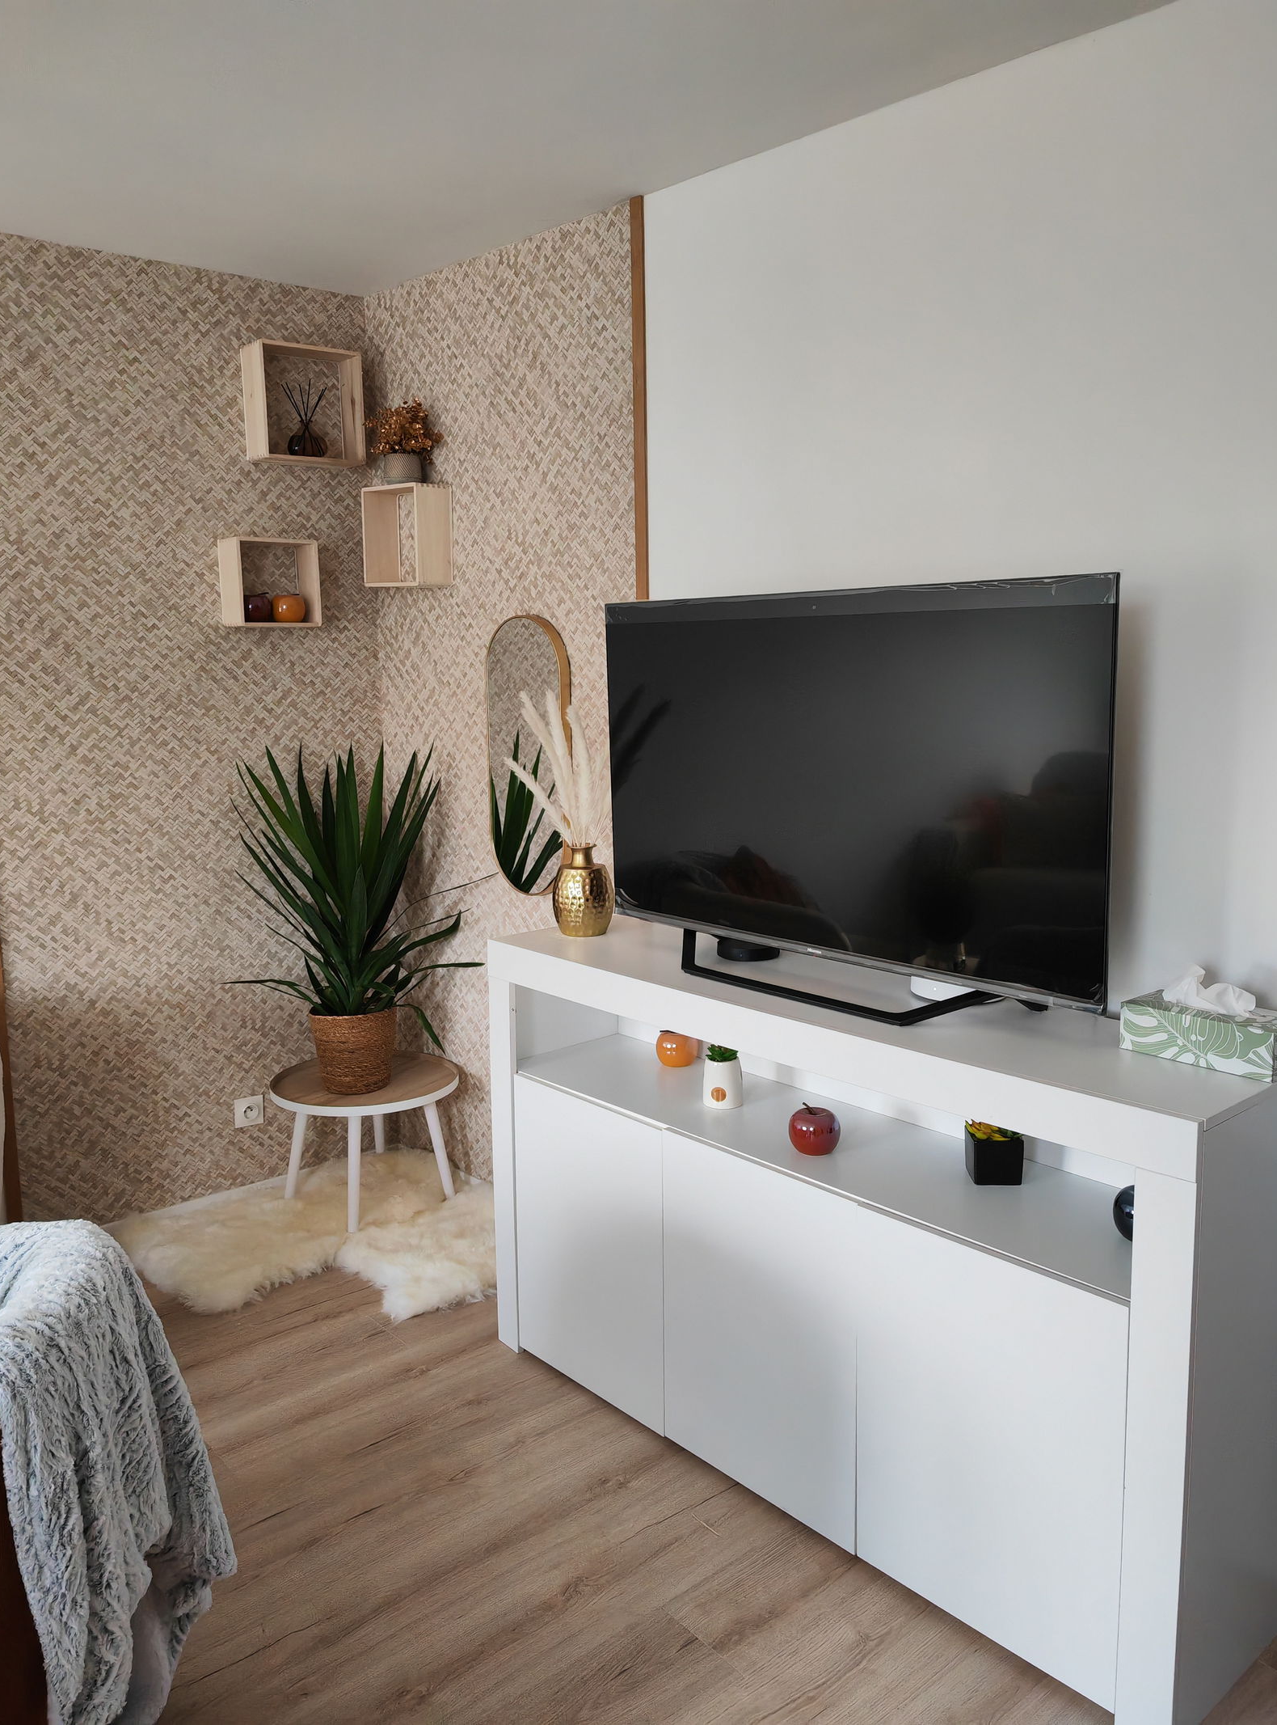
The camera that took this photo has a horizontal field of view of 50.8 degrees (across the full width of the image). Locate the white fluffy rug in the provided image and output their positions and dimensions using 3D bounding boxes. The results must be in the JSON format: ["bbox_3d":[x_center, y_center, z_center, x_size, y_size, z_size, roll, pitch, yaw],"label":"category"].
[{"bbox_3d":[-0.755,0.965,3.490,0.930,0.080,1.040,-9,13,-42],"label":"white fluffy rug"}]

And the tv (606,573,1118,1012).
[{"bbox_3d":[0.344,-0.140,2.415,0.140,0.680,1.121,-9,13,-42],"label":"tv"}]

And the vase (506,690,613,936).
[{"bbox_3d":[-0.160,-0.105,2.869,0.230,0.530,0.240,-1,9,-3],"label":"vase"}]

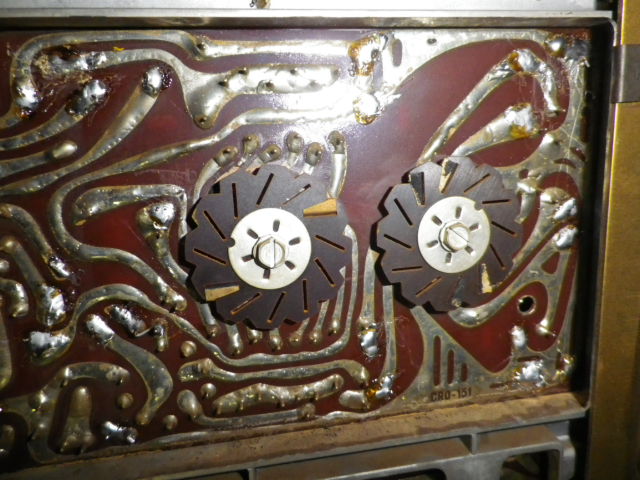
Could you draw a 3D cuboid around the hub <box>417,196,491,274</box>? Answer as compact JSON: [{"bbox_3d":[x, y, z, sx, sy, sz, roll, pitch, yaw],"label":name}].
[{"bbox_3d":[0.034,-0.001,0.115,0.019,0.019,0.004,-4,10,-9],"label":"hub"}]

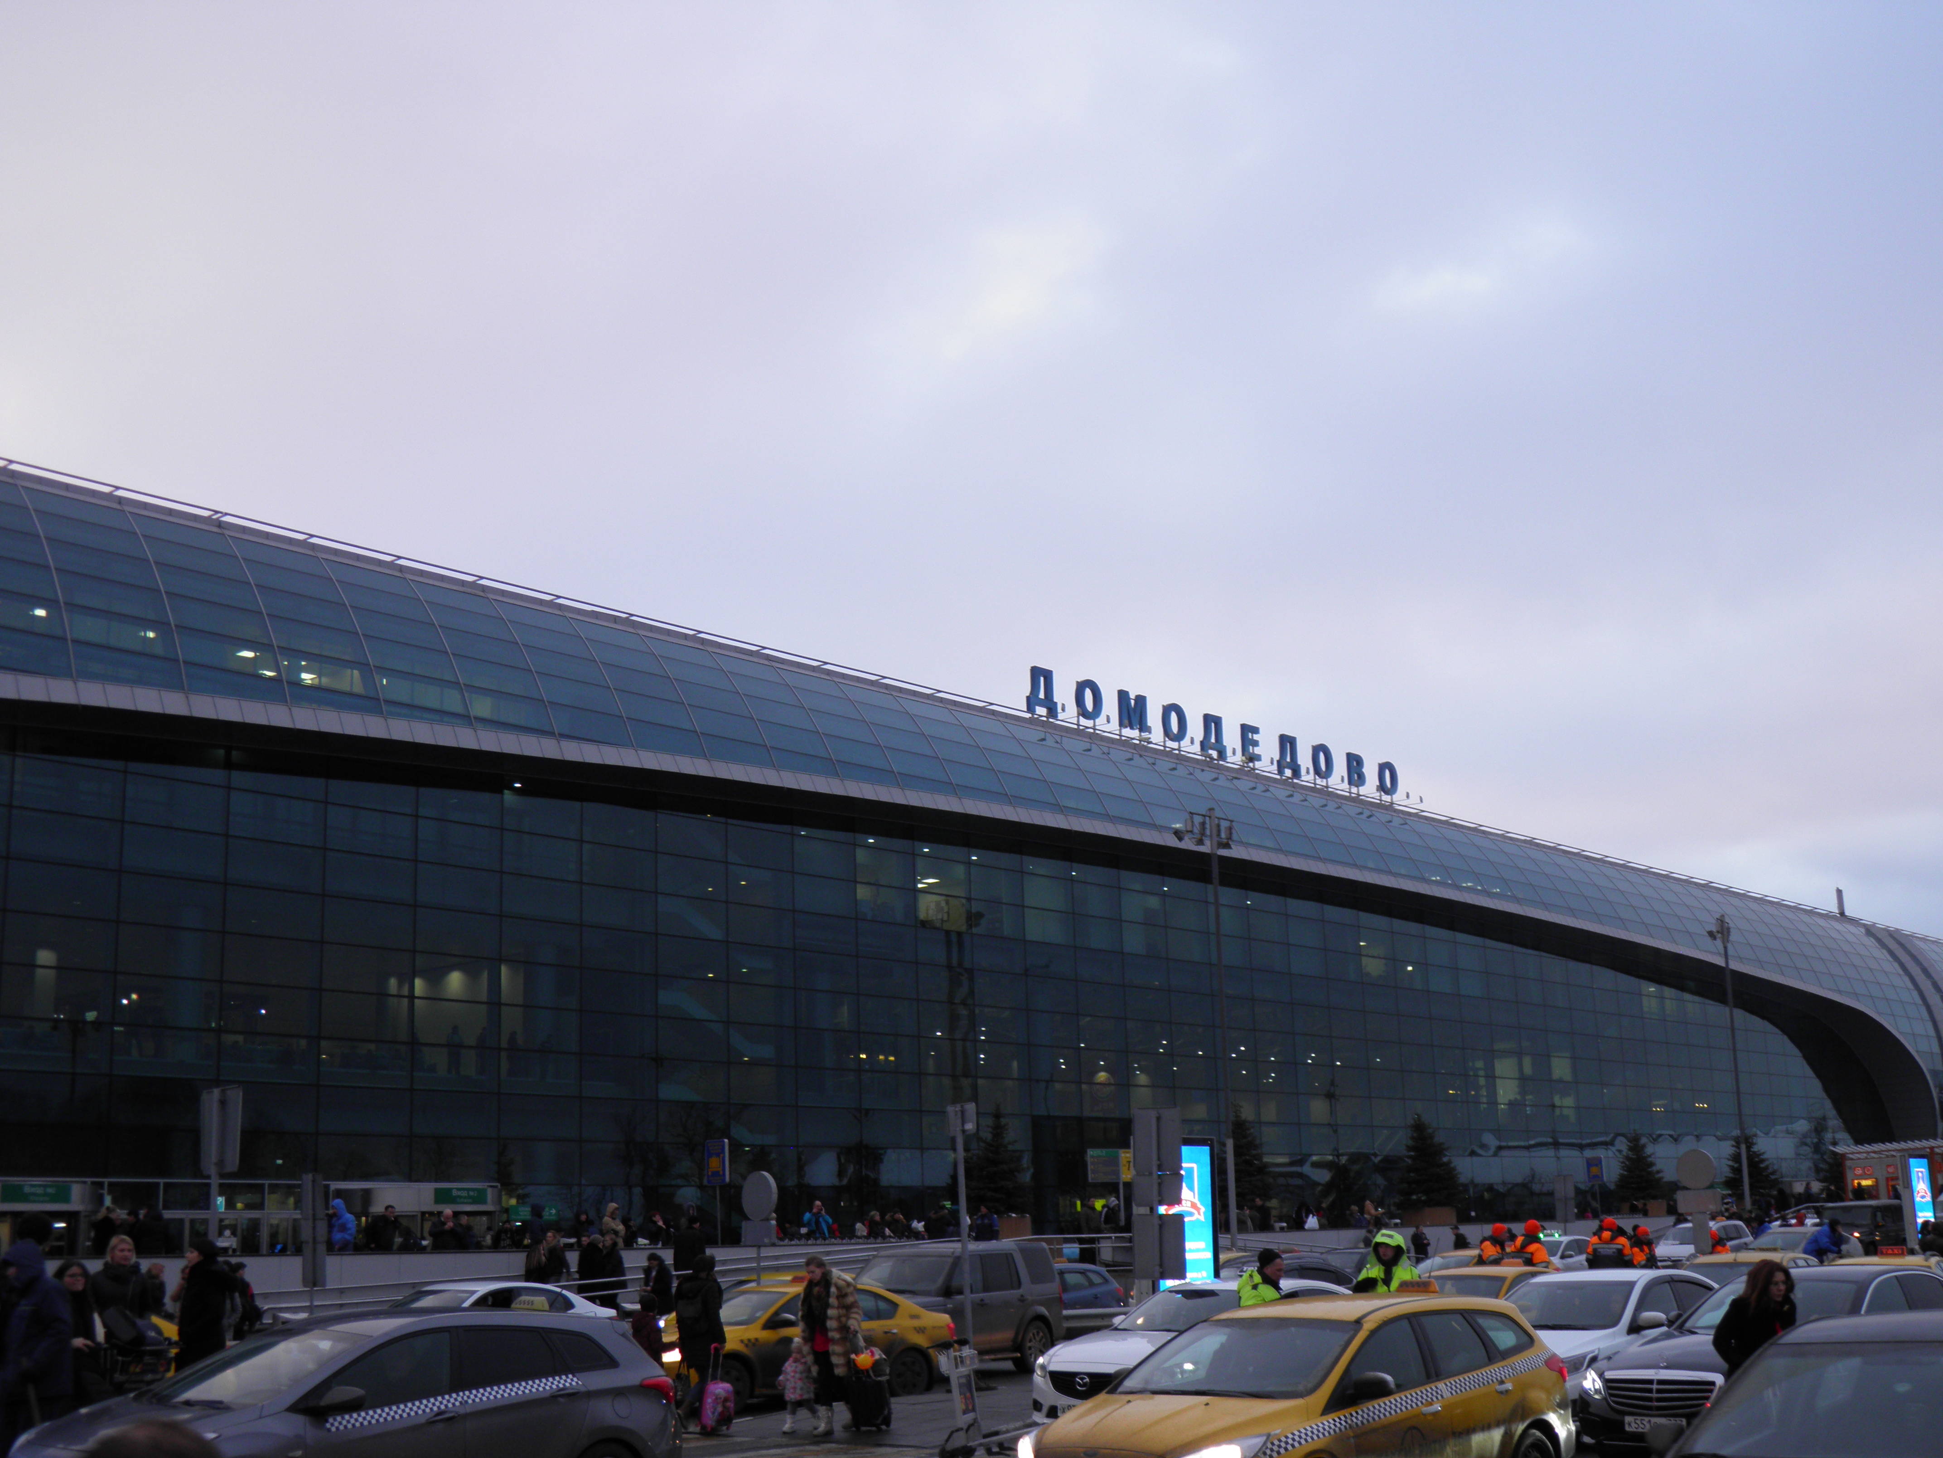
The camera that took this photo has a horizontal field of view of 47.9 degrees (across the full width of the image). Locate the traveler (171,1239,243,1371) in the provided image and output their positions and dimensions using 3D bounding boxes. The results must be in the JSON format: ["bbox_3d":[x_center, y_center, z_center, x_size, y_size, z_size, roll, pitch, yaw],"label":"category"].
[{"bbox_3d":[-6.435,5.131,18.303,0.500,1.700,0.550,-4,-14,12],"label":"traveler"}]

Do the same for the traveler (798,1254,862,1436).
[{"bbox_3d":[-1.343,5.893,20.911,0.550,1.690,0.420,-8,-14,25],"label":"traveler"}]

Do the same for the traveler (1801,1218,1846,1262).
[{"bbox_3d":[12.895,8.161,32.824,0.780,1.580,0.550,-4,-13,11],"label":"traveler"}]

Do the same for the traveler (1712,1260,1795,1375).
[{"bbox_3d":[4.938,4.118,13.513,0.450,1.620,0.500,-11,-17,36],"label":"traveler"}]

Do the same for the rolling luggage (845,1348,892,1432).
[{"bbox_3d":[-1.002,6.468,21.412,0.420,0.790,0.320,-7,-14,23],"label":"rolling luggage"}]

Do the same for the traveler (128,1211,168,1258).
[{"bbox_3d":[-13.795,8.918,36.600,0.420,1.730,0.520,-7,-14,21],"label":"traveler"}]

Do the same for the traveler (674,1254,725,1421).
[{"bbox_3d":[-2.648,6.028,21.408,0.480,1.720,0.450,-7,-14,20],"label":"traveler"}]

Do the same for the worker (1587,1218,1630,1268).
[{"bbox_3d":[8.918,7.686,30.292,0.580,1.800,0.400,-5,-14,12],"label":"worker"}]

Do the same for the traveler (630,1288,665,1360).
[{"bbox_3d":[-3.200,6.248,21.648,0.400,1.360,0.300,-7,-14,20],"label":"traveler"}]

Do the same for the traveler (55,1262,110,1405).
[{"bbox_3d":[-6.891,4.908,16.812,0.520,1.620,0.450,11,-18,-43],"label":"traveler"}]

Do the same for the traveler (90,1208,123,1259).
[{"bbox_3d":[-14.206,8.680,35.805,0.420,1.680,0.500,-6,-14,18],"label":"traveler"}]

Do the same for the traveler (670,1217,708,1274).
[{"bbox_3d":[-5.262,9.979,40.805,0.560,1.750,0.420,-9,-15,30],"label":"traveler"}]

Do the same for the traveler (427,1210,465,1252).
[{"bbox_3d":[-9.512,9.586,39.598,0.560,1.750,0.420,0,-14,-8],"label":"traveler"}]

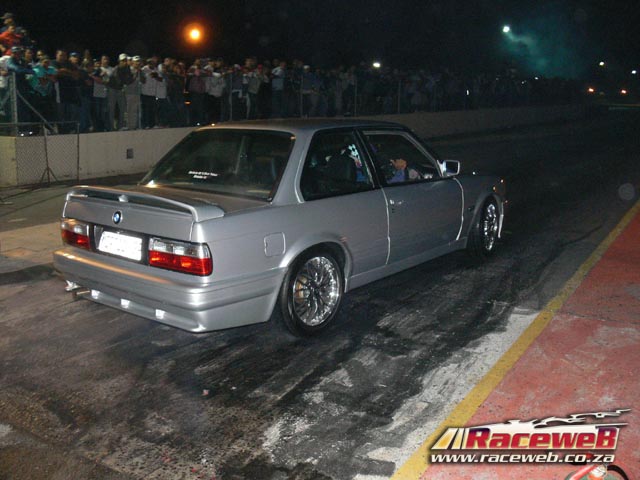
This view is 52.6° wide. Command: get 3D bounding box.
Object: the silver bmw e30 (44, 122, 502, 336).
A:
[{"bbox_3d":[0.103,-0.342,5.562,1.680,1.370,4.340,8,15,38],"label":"silver bmw e30"}]

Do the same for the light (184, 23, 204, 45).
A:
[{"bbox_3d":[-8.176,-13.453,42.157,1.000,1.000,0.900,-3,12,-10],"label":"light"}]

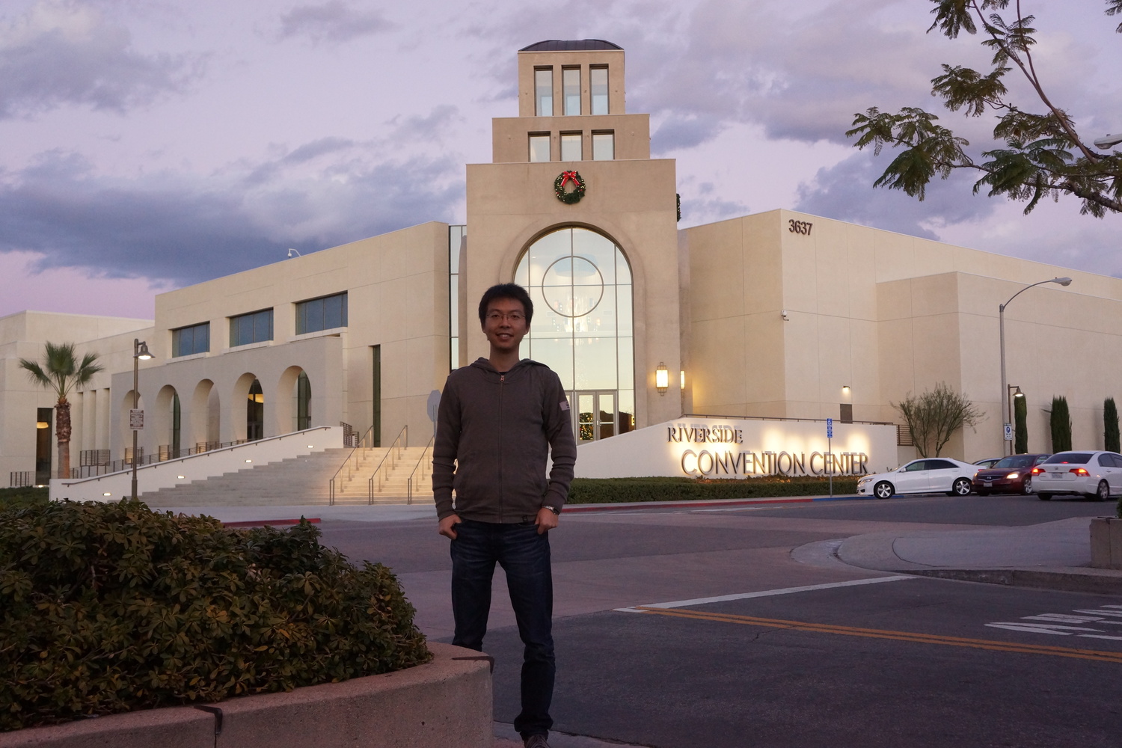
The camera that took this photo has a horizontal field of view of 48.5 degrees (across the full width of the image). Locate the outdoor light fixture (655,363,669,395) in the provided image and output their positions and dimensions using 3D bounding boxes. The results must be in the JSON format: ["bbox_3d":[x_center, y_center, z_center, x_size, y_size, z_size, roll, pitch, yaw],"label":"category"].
[{"bbox_3d":[4.638,0.241,57.109,0.560,1.560,0.320,-1,-5,3],"label":"outdoor light fixture"}]

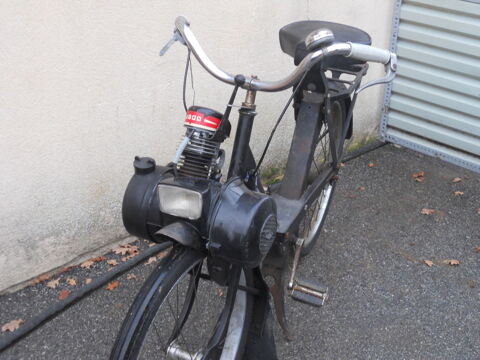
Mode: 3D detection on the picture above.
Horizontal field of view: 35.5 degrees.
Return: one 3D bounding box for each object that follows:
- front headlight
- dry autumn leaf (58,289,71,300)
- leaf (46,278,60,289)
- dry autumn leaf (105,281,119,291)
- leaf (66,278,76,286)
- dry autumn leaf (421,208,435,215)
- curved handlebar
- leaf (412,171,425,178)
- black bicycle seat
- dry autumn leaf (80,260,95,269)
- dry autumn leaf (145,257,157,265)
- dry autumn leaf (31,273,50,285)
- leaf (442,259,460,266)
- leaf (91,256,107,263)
[{"bbox_3d":[-0.106,0.036,1.459,0.093,0.062,0.040,14,29,24],"label":"front headlight"},{"bbox_3d":[-0.561,0.365,2.393,0.036,0.012,0.056,5,25,6],"label":"dry autumn leaf"},{"bbox_3d":[-0.610,0.339,2.448,0.042,0.012,0.055,9,25,15],"label":"leaf"},{"bbox_3d":[-0.419,0.346,2.446,0.036,0.012,0.056,17,28,29],"label":"dry autumn leaf"},{"bbox_3d":[-0.538,0.329,2.390,0.036,0.012,0.036,1,26,0],"label":"leaf"},{"bbox_3d":[0.753,0.127,3.006,0.052,0.012,0.046,1,24,-1],"label":"dry autumn leaf"},{"bbox_3d":[0.047,-0.269,1.633,0.560,0.140,0.160,16,28,28],"label":"curved handlebar"},{"bbox_3d":[0.798,-0.025,3.339,0.042,0.016,0.065,20,30,34],"label":"leaf"},{"bbox_3d":[0.238,-0.390,2.124,0.248,0.095,0.262,12,29,18],"label":"black bicycle seat"},{"bbox_3d":[-0.506,0.282,2.486,0.047,0.013,0.034,-18,32,-33],"label":"dry autumn leaf"},{"bbox_3d":[-0.310,0.280,2.599,0.031,0.012,0.054,19,30,34],"label":"dry autumn leaf"},{"bbox_3d":[-0.639,0.319,2.401,0.067,0.016,0.035,-20,33,-36],"label":"dry autumn leaf"},{"bbox_3d":[0.715,0.278,2.527,0.059,0.013,0.034,1,26,0],"label":"leaf"},{"bbox_3d":[-0.472,0.267,2.514,0.055,0.013,0.028,-20,33,-35],"label":"leaf"}]

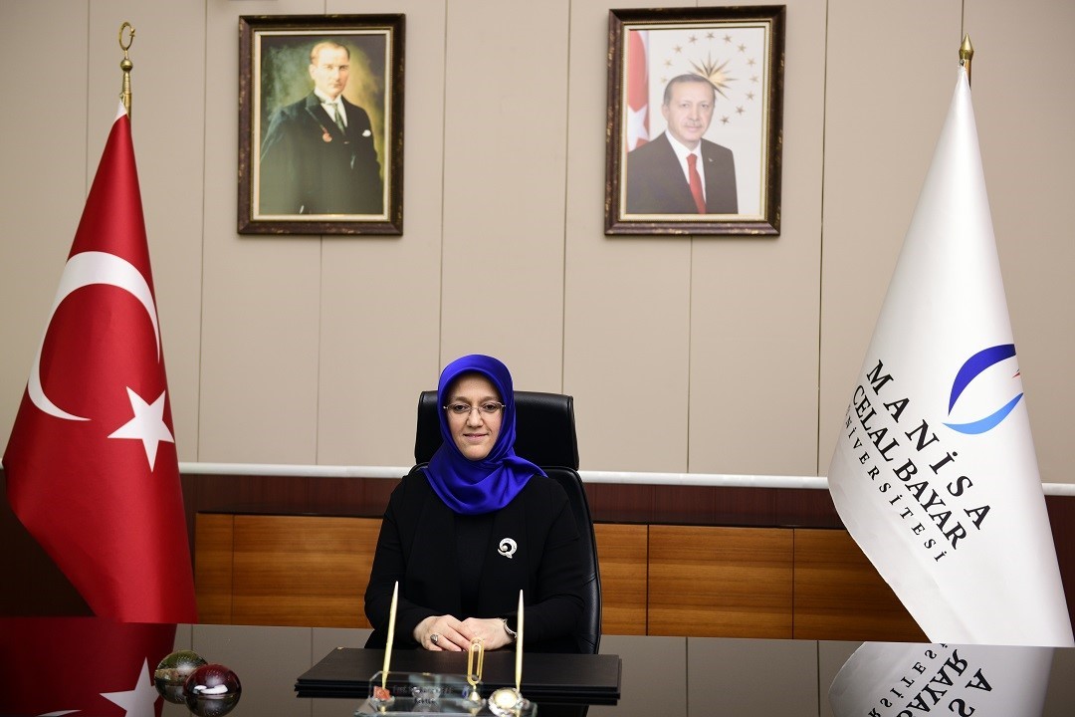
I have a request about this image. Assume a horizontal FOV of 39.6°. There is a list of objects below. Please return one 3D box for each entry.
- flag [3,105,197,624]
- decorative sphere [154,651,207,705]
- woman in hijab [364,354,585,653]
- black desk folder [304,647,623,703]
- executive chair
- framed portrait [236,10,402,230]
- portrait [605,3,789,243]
[{"bbox_3d":[-1.231,0.128,4.220,0.540,1.700,0.350,1,-2,0],"label":"flag"},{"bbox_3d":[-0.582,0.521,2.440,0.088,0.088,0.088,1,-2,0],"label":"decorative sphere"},{"bbox_3d":[-0.134,0.655,3.101,0.500,1.330,0.680,1,-2,2],"label":"woman in hijab"},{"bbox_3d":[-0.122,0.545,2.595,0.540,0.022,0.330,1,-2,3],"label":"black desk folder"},{"bbox_3d":[-0.107,0.701,3.300,0.660,1.250,0.690,1,-2,9],"label":"executive chair"},{"bbox_3d":[-0.836,-0.900,5.785,0.655,0.855,0.040,1,-2,8],"label":"framed portrait"},{"bbox_3d":[0.589,-0.880,5.565,0.650,0.850,0.040,1,-2,8],"label":"portrait"}]

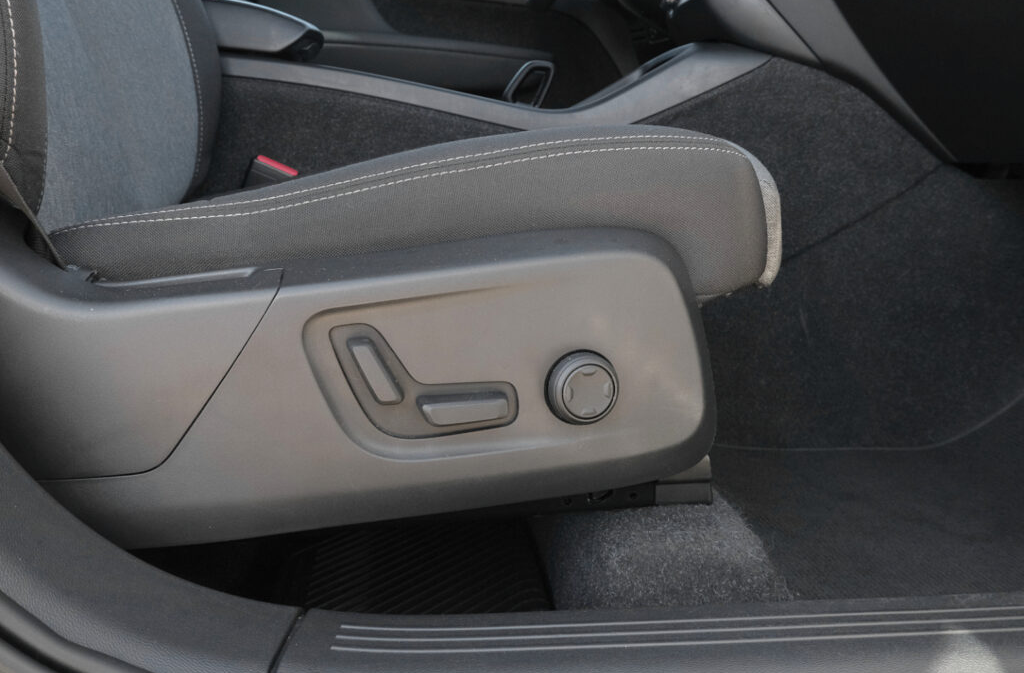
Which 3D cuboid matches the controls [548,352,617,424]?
[{"bbox_3d":[0.046,0.033,0.570,0.043,0.043,0.020,-4,17,-11],"label":"controls"}]

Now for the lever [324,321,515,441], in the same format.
[{"bbox_3d":[-0.057,0.029,0.565,0.119,0.068,0.019,-4,17,-4],"label":"lever"}]

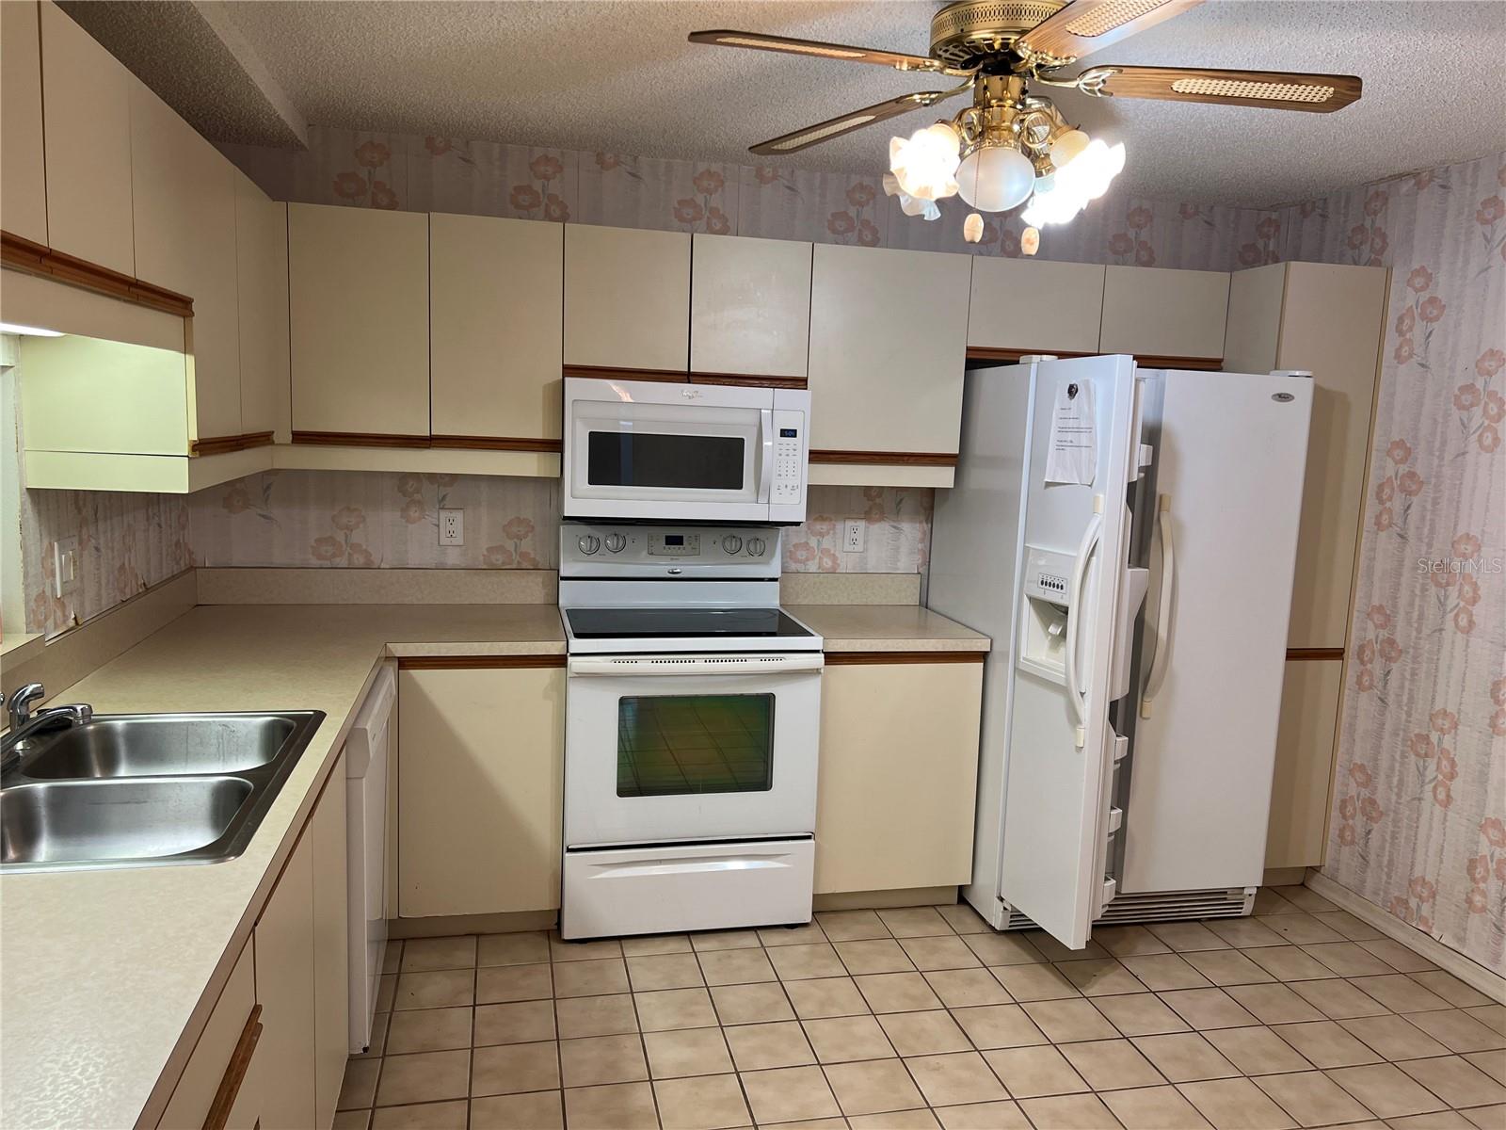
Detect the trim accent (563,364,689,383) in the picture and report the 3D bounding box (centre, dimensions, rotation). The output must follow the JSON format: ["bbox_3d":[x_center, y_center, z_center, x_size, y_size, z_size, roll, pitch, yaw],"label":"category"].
[{"bbox_3d":[-0.388,-0.580,3.465,0.379,0.038,0.024,0,7,-12],"label":"trim accent"}]

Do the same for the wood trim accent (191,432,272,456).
[{"bbox_3d":[-1.280,-0.303,2.804,0.022,0.037,0.815,1,8,-12],"label":"wood trim accent"}]

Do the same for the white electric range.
[{"bbox_3d":[-0.228,0.491,3.603,0.757,1.173,0.670,1,8,-12],"label":"white electric range"}]

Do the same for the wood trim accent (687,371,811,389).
[{"bbox_3d":[-0.013,-0.576,3.542,0.378,0.037,0.022,1,8,-12],"label":"wood trim accent"}]

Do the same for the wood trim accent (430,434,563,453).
[{"bbox_3d":[-0.772,-0.361,3.411,0.382,0.038,0.024,0,7,-12],"label":"wood trim accent"}]

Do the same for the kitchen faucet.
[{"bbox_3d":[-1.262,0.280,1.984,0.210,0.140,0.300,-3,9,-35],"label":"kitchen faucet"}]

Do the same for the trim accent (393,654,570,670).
[{"bbox_3d":[-0.762,0.276,3.202,0.452,0.035,0.024,0,7,-12],"label":"trim accent"}]

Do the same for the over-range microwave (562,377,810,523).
[{"bbox_3d":[-0.232,-0.364,3.646,0.754,0.429,0.402,0,7,-12],"label":"over-range microwave"}]

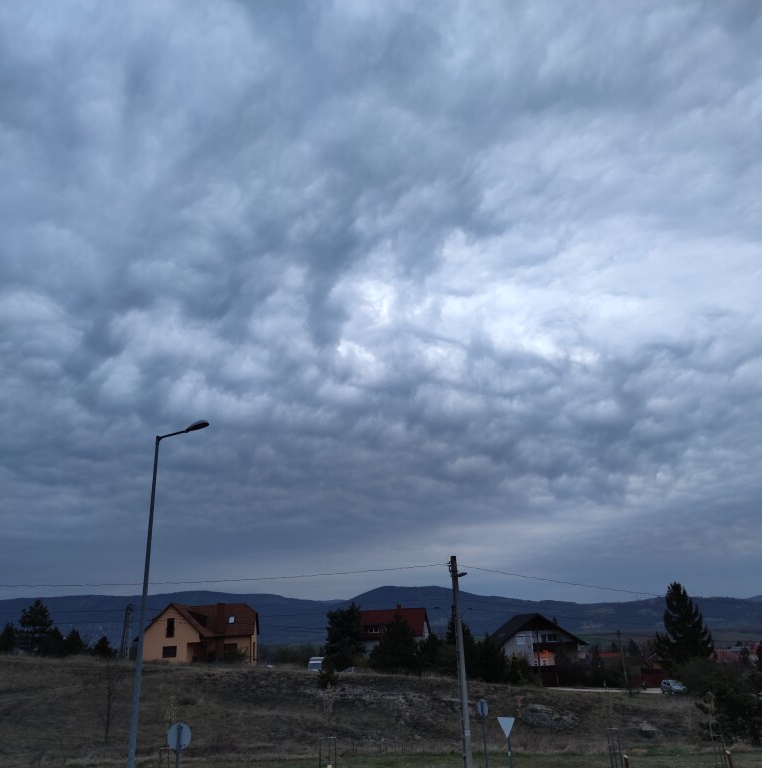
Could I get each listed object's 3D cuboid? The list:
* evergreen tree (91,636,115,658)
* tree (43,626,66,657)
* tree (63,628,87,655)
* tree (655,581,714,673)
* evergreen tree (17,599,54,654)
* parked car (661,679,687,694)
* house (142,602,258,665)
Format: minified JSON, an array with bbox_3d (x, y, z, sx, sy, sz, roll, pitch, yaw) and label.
[{"bbox_3d":[-33.613,32.038,86.000,2.822,2.727,2.822,5,-21,-20],"label":"evergreen tree"},{"bbox_3d":[-41.847,33.132,91.000,2.738,3.857,2.738,6,-21,-23],"label":"tree"},{"bbox_3d":[-36.144,30.457,84.003,2.750,2.890,2.750,6,-21,-21],"label":"tree"},{"bbox_3d":[41.754,33.886,98.000,8.040,12.795,8.040,-10,-21,20],"label":"tree"},{"bbox_3d":[-43.309,30.586,89.000,4.381,7.000,4.381,7,-21,-24],"label":"evergreen tree"},{"bbox_3d":[36.976,38.229,89.500,1.750,1.570,4.200,-2,-20,-1],"label":"parked car"},{"bbox_3d":[-22.955,32.309,92.000,12.830,6.640,11.000,0,-20,-6],"label":"house"}]

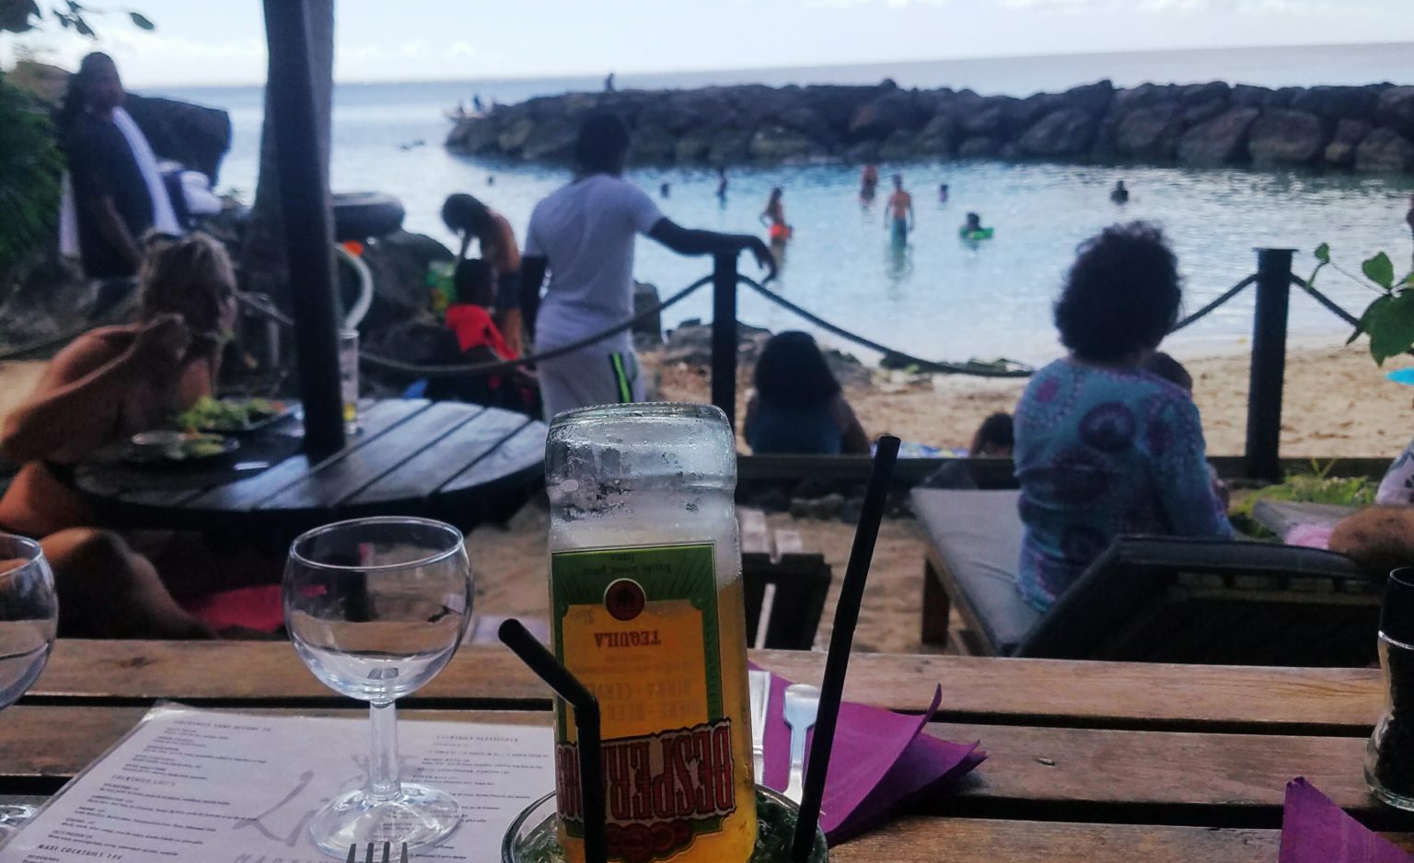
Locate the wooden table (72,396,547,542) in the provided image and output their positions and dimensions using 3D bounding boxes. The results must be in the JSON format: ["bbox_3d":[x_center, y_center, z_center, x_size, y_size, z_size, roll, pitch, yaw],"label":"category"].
[{"bbox_3d":[-0.942,0.398,3.491,1.140,0.730,1.140,-2,14,0],"label":"wooden table"}]

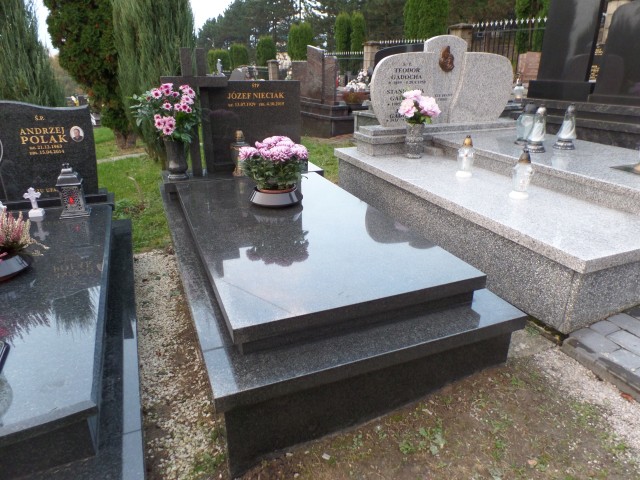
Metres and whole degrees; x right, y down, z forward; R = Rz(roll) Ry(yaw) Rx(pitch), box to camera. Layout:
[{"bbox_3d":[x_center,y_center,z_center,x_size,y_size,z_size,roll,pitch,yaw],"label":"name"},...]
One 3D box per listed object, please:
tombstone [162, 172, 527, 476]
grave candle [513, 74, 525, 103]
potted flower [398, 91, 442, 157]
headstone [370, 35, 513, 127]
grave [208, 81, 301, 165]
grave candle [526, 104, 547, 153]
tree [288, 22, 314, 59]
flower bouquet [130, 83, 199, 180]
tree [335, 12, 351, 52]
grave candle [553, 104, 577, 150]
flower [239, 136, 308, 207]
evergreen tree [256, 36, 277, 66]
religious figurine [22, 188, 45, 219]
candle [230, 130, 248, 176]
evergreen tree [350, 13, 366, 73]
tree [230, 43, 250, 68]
[{"bbox_3d":[-0.180,0.056,2.260,1.100,0.436,2.123,-8,25,-21],"label":"tombstone"},{"bbox_3d":[2.148,-1.646,4.567,0.115,0.272,0.115,-8,25,-21],"label":"grave candle"},{"bbox_3d":[0.607,-0.708,2.597,0.255,0.385,0.225,-8,25,-21],"label":"potted flower"},{"bbox_3d":[1.074,-1.392,3.710,1.474,0.726,0.110,-8,25,-21],"label":"headstone"},{"bbox_3d":[-0.436,-0.802,2.907,0.625,0.536,0.080,-8,25,-21],"label":"grave"},{"bbox_3d":[1.624,-0.823,3.147,0.145,0.336,0.145,-8,25,-21],"label":"grave candle"},{"bbox_3d":[-0.638,-6.188,14.648,0.820,2.300,0.820,-8,25,-21],"label":"tree"},{"bbox_3d":[-0.963,-0.663,2.625,0.420,0.580,0.380,-8,25,-21],"label":"flower bouquet"},{"bbox_3d":[1.052,-8.664,19.241,0.740,2.885,0.740,-8,25,-21],"label":"tree"},{"bbox_3d":[1.442,-0.663,2.462,0.118,0.245,0.118,-8,25,-21],"label":"grave candle"},{"bbox_3d":[-0.241,-0.368,2.264,0.385,0.341,0.363,1,23,0],"label":"flower"},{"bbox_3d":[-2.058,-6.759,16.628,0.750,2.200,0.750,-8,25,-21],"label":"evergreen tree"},{"bbox_3d":[-1.677,-0.227,2.487,0.092,0.178,0.060,-8,25,-21],"label":"religious figurine"},{"bbox_3d":[-0.543,-0.574,2.816,0.125,0.290,0.125,-8,25,-21],"label":"candle"},{"bbox_3d":[1.702,-8.314,18.463,0.710,2.769,0.710,1,23,0],"label":"evergreen tree"},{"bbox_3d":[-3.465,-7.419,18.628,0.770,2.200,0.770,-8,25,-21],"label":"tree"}]

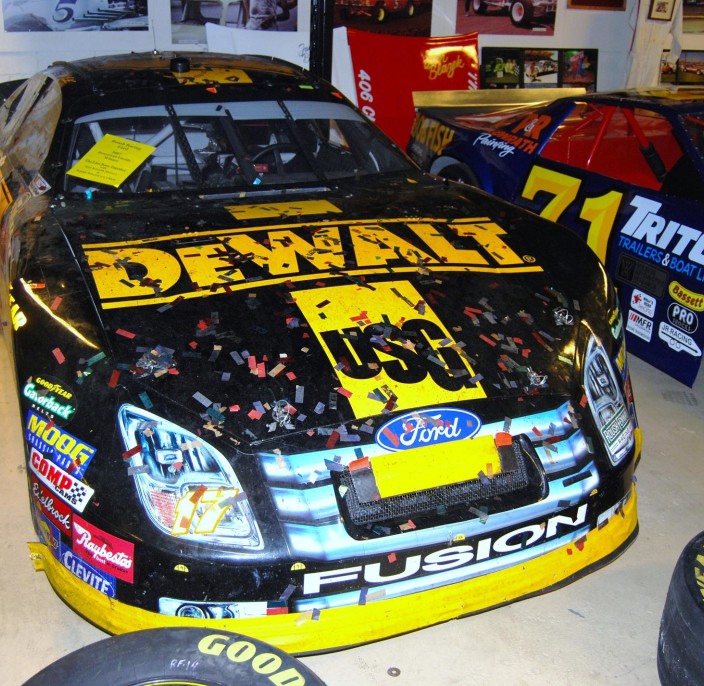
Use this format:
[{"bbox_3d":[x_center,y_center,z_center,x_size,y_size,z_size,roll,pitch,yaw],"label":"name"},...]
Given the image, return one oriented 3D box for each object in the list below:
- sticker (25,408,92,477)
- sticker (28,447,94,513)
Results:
[{"bbox_3d":[-0.708,0.245,2.060,0.210,0.095,0.010,26,15,28],"label":"sticker"},{"bbox_3d":[-0.702,0.328,2.046,0.210,0.078,0.010,29,17,28],"label":"sticker"}]

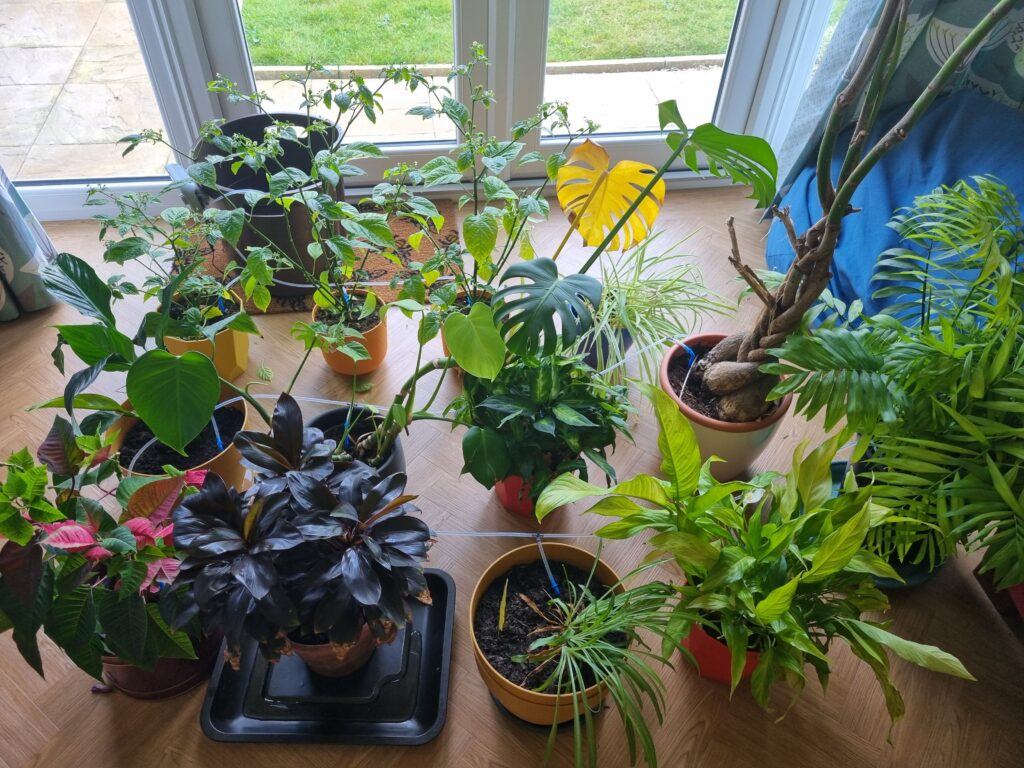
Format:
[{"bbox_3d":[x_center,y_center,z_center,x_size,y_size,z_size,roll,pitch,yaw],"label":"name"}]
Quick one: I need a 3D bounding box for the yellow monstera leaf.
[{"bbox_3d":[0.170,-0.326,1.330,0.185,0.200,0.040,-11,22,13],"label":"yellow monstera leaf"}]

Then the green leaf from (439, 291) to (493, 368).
[{"bbox_3d":[-0.064,-0.074,1.306,0.100,0.140,0.035,-10,15,0],"label":"green leaf"}]

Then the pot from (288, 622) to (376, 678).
[{"bbox_3d":[-0.299,0.375,1.231,0.150,0.135,0.150,1,47,-1],"label":"pot"}]

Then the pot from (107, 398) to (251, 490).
[{"bbox_3d":[-0.619,0.140,1.488,0.245,0.200,0.245,-5,47,-7],"label":"pot"}]

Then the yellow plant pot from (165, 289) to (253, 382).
[{"bbox_3d":[-0.688,-0.103,1.744,0.188,0.158,0.188,-5,47,-7],"label":"yellow plant pot"}]

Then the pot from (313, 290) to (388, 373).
[{"bbox_3d":[-0.365,-0.115,1.778,0.163,0.145,0.163,-5,47,-7],"label":"pot"}]

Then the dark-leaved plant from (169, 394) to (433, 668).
[{"bbox_3d":[-0.316,0.263,1.194,0.385,0.460,0.340,-5,47,-7],"label":"dark-leaved plant"}]

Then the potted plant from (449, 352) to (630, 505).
[{"bbox_3d":[0.050,0.097,1.417,0.310,0.310,0.300,3,47,0],"label":"potted plant"}]

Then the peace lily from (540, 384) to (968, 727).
[{"bbox_3d":[0.367,0.289,1.201,0.600,0.470,0.460,-5,47,-7],"label":"peace lily"}]

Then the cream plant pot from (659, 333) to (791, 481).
[{"bbox_3d":[0.402,0.063,1.542,0.250,0.202,0.250,3,47,0],"label":"cream plant pot"}]

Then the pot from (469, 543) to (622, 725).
[{"bbox_3d":[0.058,0.421,1.252,0.248,0.195,0.248,1,47,-1],"label":"pot"}]

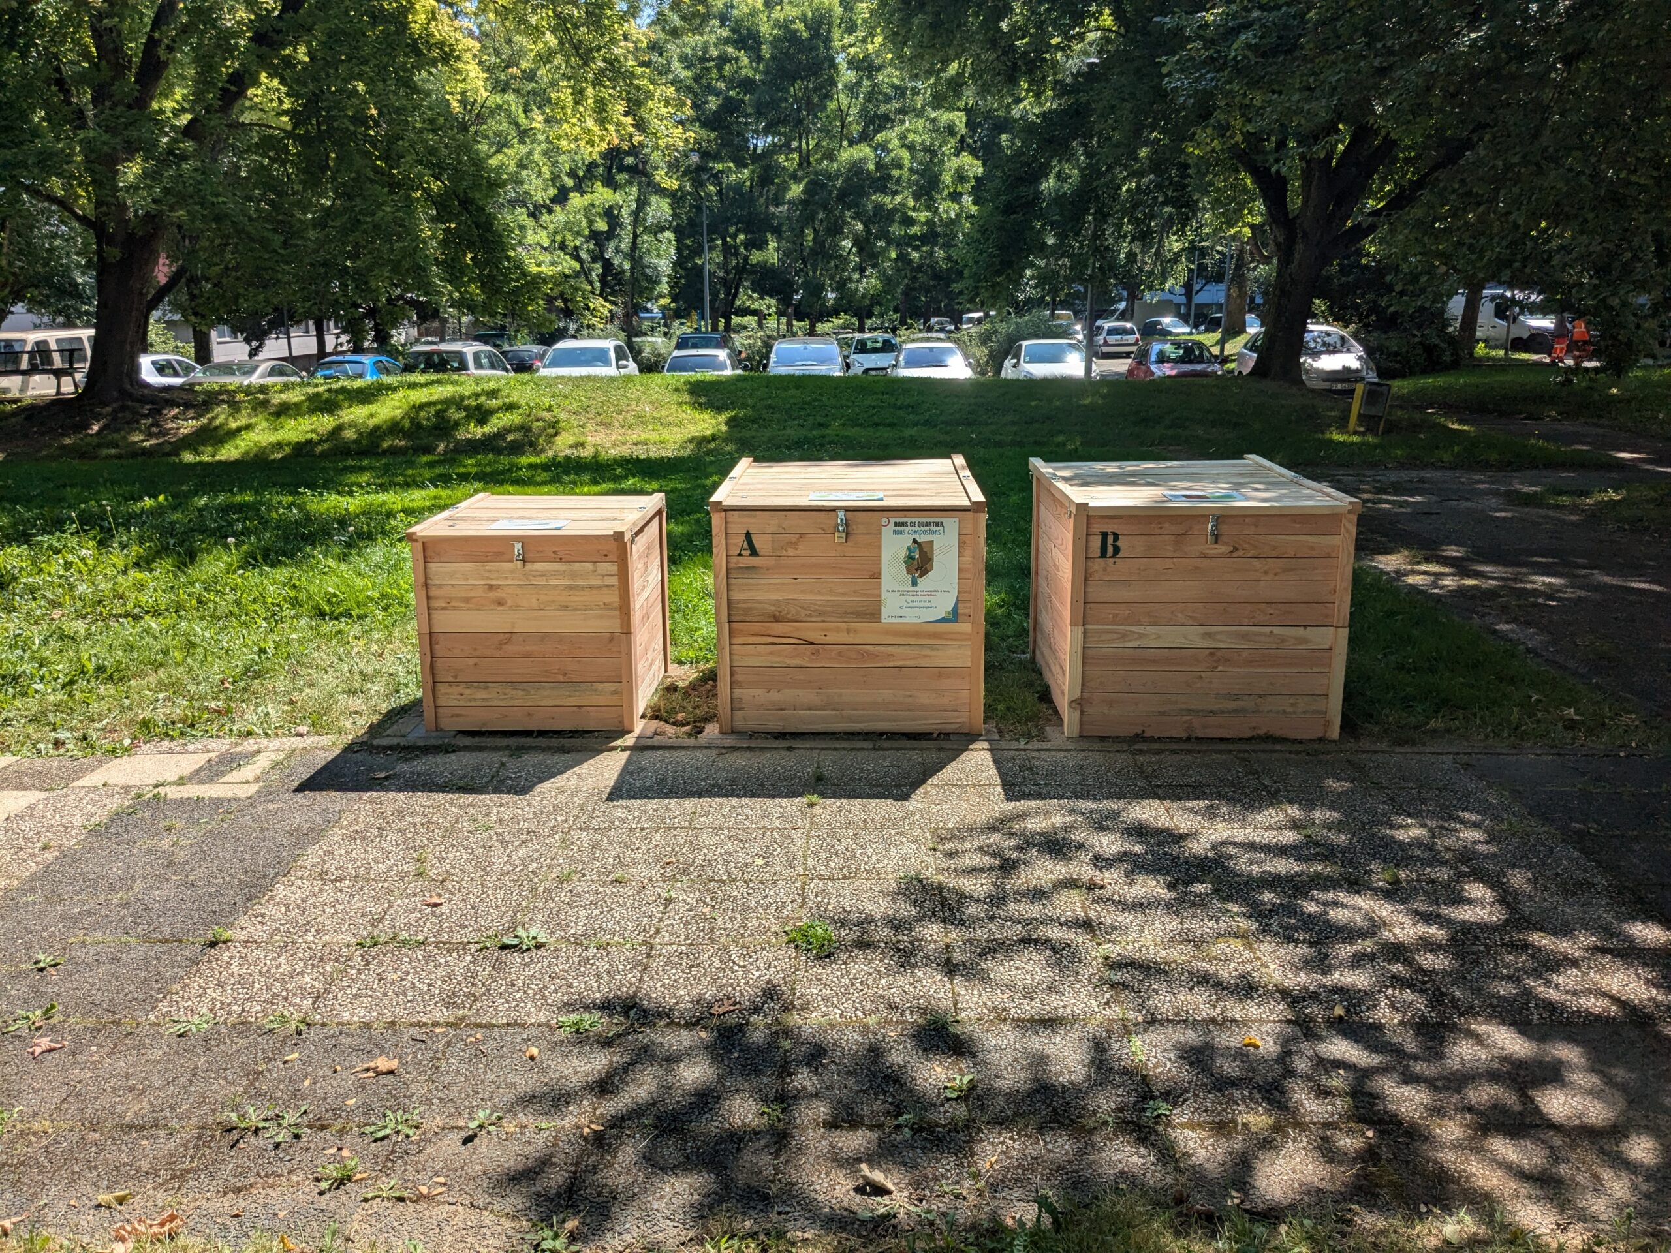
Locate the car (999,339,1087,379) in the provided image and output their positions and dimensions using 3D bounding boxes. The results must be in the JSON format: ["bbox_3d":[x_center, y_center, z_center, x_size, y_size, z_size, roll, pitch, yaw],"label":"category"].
[{"bbox_3d":[4.989,-6.030,30.873,1.760,1.480,4.100,-1,14,0],"label":"car"}]

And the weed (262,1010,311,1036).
[{"bbox_3d":[-1.315,0.951,3.127,0.115,0.035,0.090,0,14,1],"label":"weed"}]

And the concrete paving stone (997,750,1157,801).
[{"bbox_3d":[0.930,0.547,4.874,0.395,0.050,0.395,0,14,1],"label":"concrete paving stone"}]

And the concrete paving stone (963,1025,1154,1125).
[{"bbox_3d":[0.495,1.019,2.933,0.395,0.045,0.395,0,14,1],"label":"concrete paving stone"}]

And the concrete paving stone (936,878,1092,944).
[{"bbox_3d":[0.507,0.830,3.712,0.395,0.050,0.395,0,14,1],"label":"concrete paving stone"}]

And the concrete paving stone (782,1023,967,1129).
[{"bbox_3d":[0.086,1.023,2.943,0.395,0.050,0.395,0,14,1],"label":"concrete paving stone"}]

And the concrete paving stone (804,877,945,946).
[{"bbox_3d":[0.112,0.834,3.716,0.395,0.050,0.395,0,14,1],"label":"concrete paving stone"}]

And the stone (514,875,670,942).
[{"bbox_3d":[-0.692,0.840,3.737,0.400,0.050,0.400,-1,14,1],"label":"stone"}]

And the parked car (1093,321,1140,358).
[{"bbox_3d":[11.444,-11.858,53.897,1.670,1.410,3.950,0,13,1],"label":"parked car"}]

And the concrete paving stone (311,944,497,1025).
[{"bbox_3d":[-1.094,0.936,3.347,0.395,0.050,0.395,0,14,1],"label":"concrete paving stone"}]

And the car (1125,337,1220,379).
[{"bbox_3d":[7.207,-5.413,27.866,1.680,1.420,3.850,0,14,4],"label":"car"}]

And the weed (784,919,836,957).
[{"bbox_3d":[-0.067,0.832,3.497,0.135,0.060,0.120,0,14,1],"label":"weed"}]

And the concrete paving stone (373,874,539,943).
[{"bbox_3d":[-1.092,0.844,3.746,0.400,0.050,0.400,-1,14,1],"label":"concrete paving stone"}]

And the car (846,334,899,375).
[{"bbox_3d":[1.256,-8.063,39.263,1.660,1.480,3.700,-1,13,0],"label":"car"}]

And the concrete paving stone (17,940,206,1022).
[{"bbox_3d":[-1.894,0.941,3.360,0.395,0.050,0.395,0,14,1],"label":"concrete paving stone"}]

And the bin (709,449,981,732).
[{"bbox_3d":[0.073,-0.180,5.757,1.075,0.950,1.270,0,14,2],"label":"bin"}]

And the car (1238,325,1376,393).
[{"bbox_3d":[10.513,-5.953,29.097,1.760,1.630,4.280,-1,13,0],"label":"car"}]

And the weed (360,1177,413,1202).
[{"bbox_3d":[-0.875,1.098,2.543,0.095,0.030,0.055,-1,14,1],"label":"weed"}]

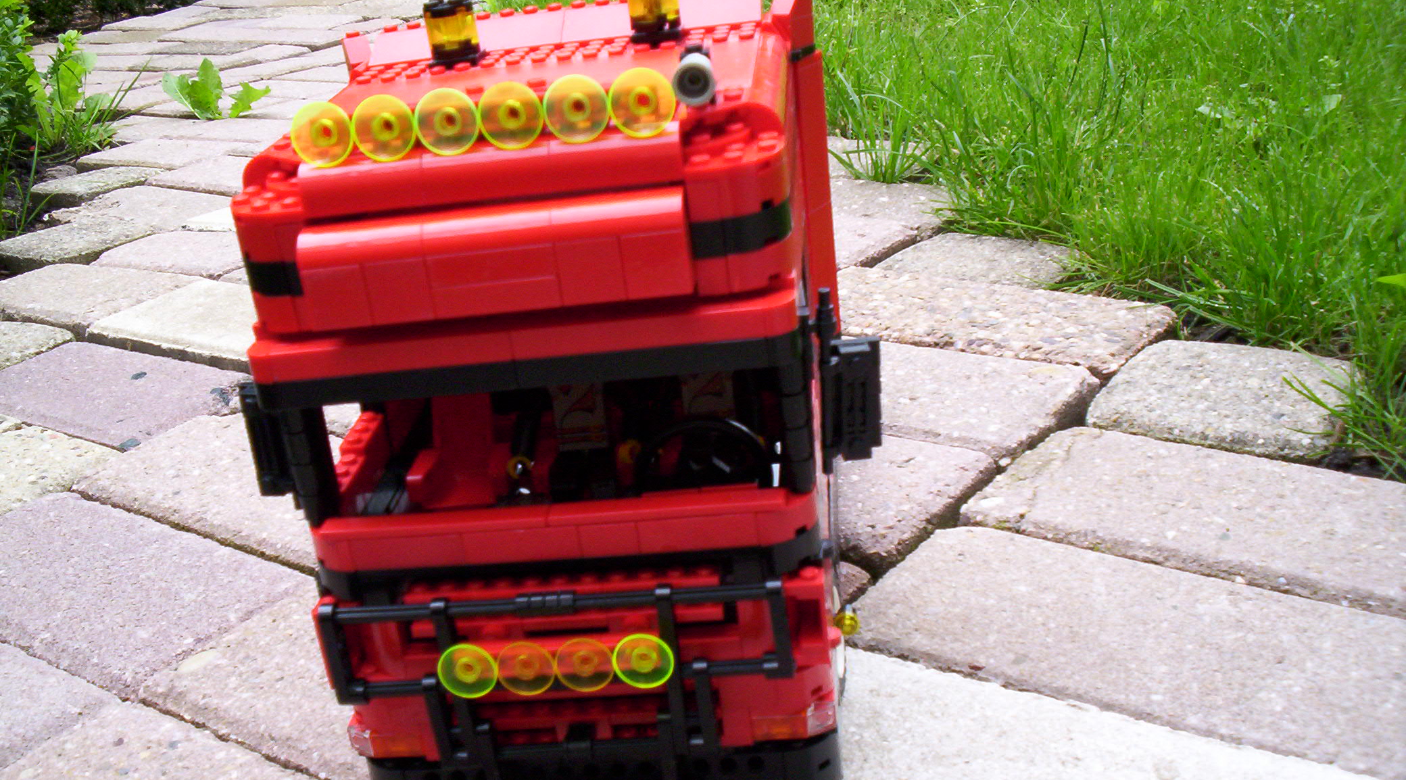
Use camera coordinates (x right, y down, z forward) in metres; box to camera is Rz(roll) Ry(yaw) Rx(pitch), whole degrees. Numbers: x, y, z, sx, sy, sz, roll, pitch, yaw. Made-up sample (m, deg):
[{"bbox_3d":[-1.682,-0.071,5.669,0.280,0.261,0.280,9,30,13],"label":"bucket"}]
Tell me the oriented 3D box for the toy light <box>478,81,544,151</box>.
[{"bbox_3d":[-0.046,-0.066,0.363,0.016,0.016,0.006,-4,5,8],"label":"toy light"}]

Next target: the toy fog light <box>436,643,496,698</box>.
[{"bbox_3d":[-0.063,0.075,0.403,0.016,0.016,0.006,-4,18,8],"label":"toy fog light"}]

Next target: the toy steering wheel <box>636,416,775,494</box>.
[{"bbox_3d":[0.001,0.025,0.409,0.038,0.038,0.010,-4,20,8],"label":"toy steering wheel"}]

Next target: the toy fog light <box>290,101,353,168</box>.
[{"bbox_3d":[-0.093,-0.063,0.370,0.016,0.016,0.006,-4,5,8],"label":"toy fog light"}]

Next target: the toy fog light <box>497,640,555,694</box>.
[{"bbox_3d":[-0.047,0.074,0.401,0.016,0.016,0.006,-4,18,8],"label":"toy fog light"}]

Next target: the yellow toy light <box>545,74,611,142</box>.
[{"bbox_3d":[-0.030,-0.068,0.361,0.016,0.016,0.006,-4,5,8],"label":"yellow toy light"}]

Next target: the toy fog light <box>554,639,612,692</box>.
[{"bbox_3d":[-0.031,0.072,0.399,0.016,0.016,0.006,-4,18,8],"label":"toy fog light"}]

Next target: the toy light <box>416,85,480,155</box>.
[{"bbox_3d":[-0.062,-0.065,0.365,0.016,0.016,0.006,-4,5,8],"label":"toy light"}]

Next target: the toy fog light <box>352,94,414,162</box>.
[{"bbox_3d":[-0.077,-0.064,0.368,0.016,0.016,0.006,-4,5,8],"label":"toy fog light"}]

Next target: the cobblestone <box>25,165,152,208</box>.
[{"bbox_3d":[-0.647,-0.201,1.615,0.108,0.050,0.108,5,23,30],"label":"cobblestone"}]

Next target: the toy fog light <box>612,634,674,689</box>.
[{"bbox_3d":[-0.015,0.071,0.396,0.016,0.016,0.006,-4,18,8],"label":"toy fog light"}]

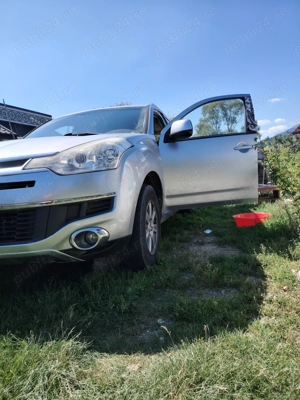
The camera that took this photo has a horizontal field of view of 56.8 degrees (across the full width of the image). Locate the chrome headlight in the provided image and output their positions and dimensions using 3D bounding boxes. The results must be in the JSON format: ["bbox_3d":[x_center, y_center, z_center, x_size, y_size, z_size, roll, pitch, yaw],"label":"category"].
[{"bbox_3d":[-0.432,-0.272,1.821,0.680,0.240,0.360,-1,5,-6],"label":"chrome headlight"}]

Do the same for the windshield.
[{"bbox_3d":[-0.670,-0.822,2.955,1.380,0.170,0.860,1,38,16],"label":"windshield"}]

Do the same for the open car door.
[{"bbox_3d":[0.664,-0.498,2.881,1.100,1.200,0.260,-2,6,-15],"label":"open car door"}]

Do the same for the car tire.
[{"bbox_3d":[-0.084,0.222,2.363,0.230,0.690,0.690,1,6,16],"label":"car tire"}]

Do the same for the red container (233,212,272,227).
[{"bbox_3d":[1.534,0.318,4.150,0.600,0.170,0.580,-1,5,0],"label":"red container"}]

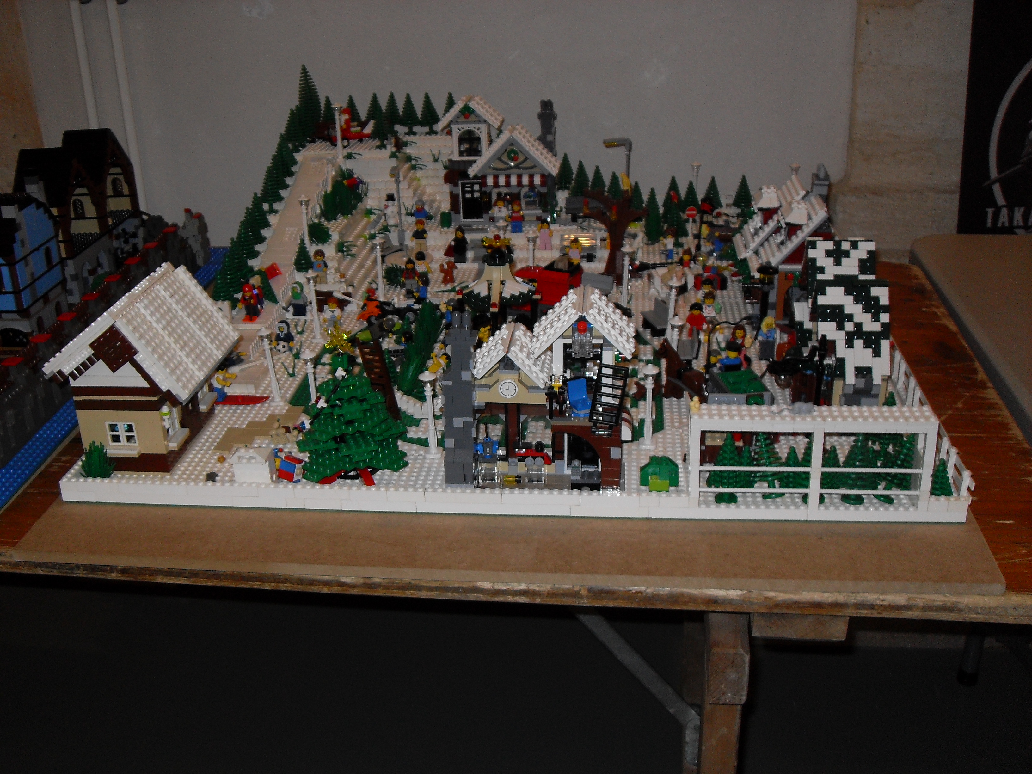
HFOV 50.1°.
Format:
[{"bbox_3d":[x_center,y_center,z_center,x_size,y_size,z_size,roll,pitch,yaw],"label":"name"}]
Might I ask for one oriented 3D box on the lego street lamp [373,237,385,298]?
[{"bbox_3d":[-0.164,-0.143,1.335,0.016,0.079,0.016,1,24,6],"label":"lego street lamp"}]

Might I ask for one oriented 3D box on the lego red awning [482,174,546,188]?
[{"bbox_3d":[-0.003,-0.281,1.505,0.089,0.017,0.015,1,24,6],"label":"lego red awning"}]

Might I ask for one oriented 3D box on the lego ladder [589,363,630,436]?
[{"bbox_3d":[0.075,0.011,0.886,0.024,0.058,0.005,10,16,2],"label":"lego ladder"}]

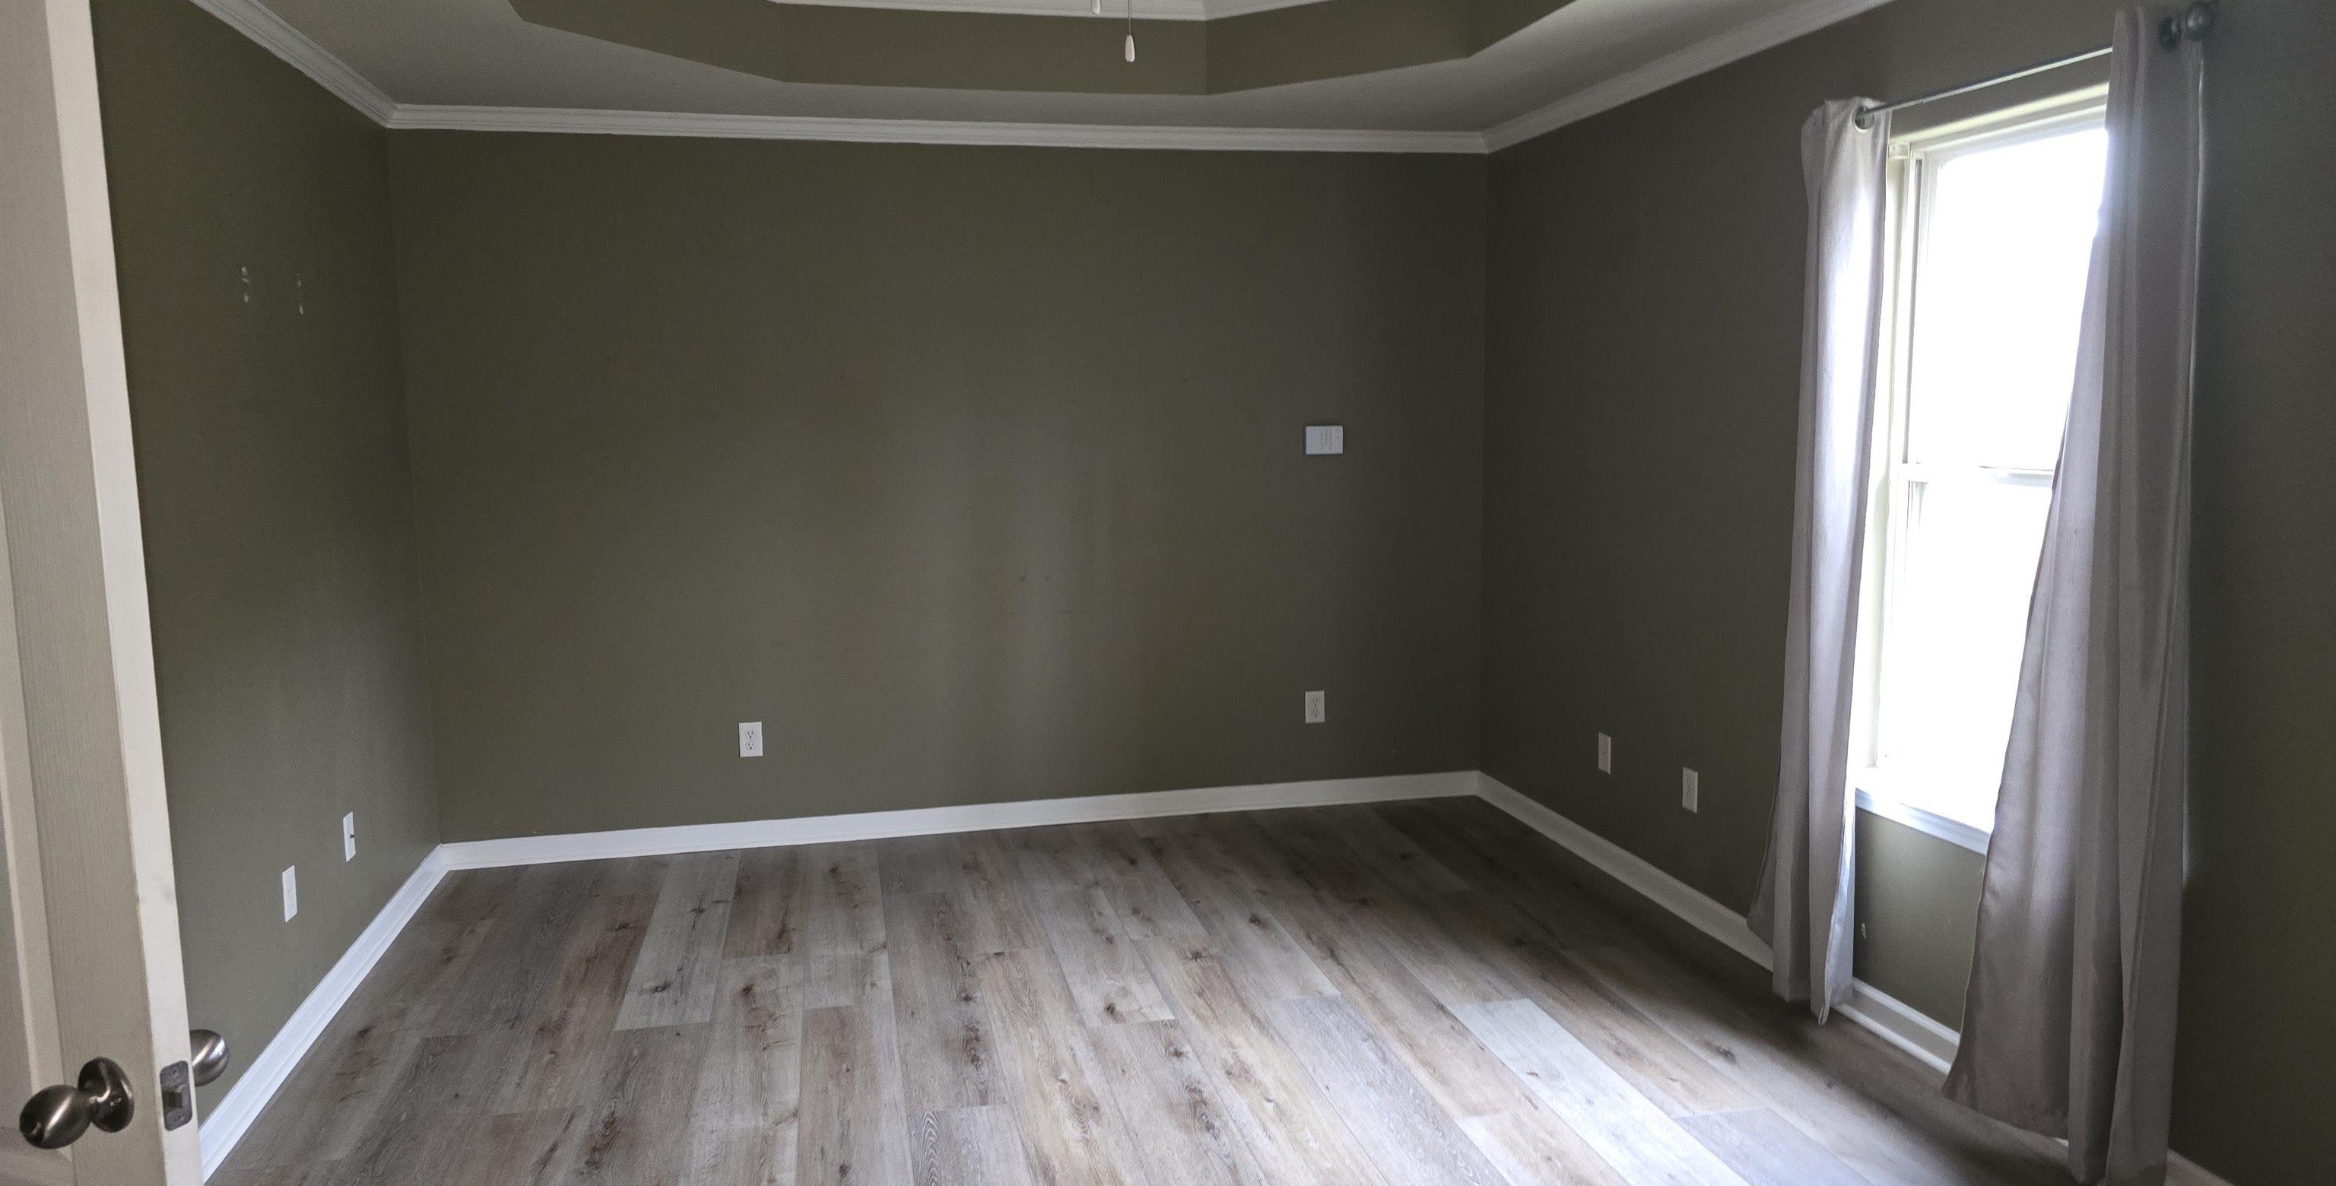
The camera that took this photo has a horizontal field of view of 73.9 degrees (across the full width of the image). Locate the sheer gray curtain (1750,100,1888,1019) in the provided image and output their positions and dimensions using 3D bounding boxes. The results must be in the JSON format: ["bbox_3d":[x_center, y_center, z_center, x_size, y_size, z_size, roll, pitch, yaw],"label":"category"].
[{"bbox_3d":[1.542,-0.065,3.709,0.115,2.150,0.420,-2,7,-13],"label":"sheer gray curtain"}]

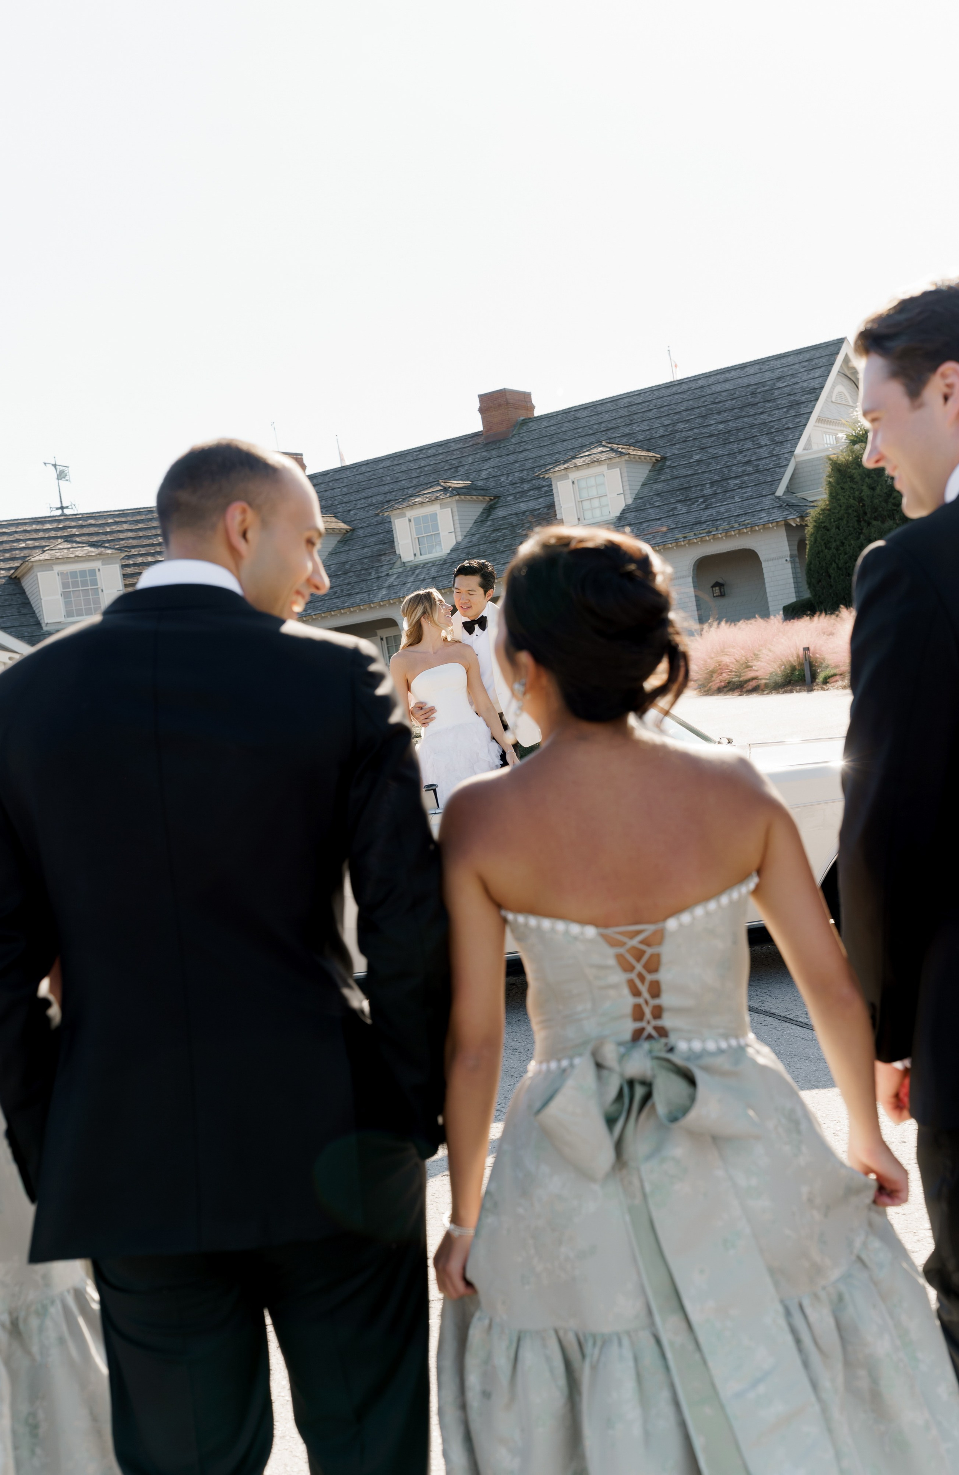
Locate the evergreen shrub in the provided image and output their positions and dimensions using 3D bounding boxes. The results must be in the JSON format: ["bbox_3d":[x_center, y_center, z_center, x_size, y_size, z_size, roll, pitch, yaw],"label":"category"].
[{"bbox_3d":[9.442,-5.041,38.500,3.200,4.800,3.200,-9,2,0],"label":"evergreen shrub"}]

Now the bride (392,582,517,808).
[{"bbox_3d":[-0.077,0.166,6.984,0.570,1.640,0.480,-9,2,-6],"label":"bride"}]

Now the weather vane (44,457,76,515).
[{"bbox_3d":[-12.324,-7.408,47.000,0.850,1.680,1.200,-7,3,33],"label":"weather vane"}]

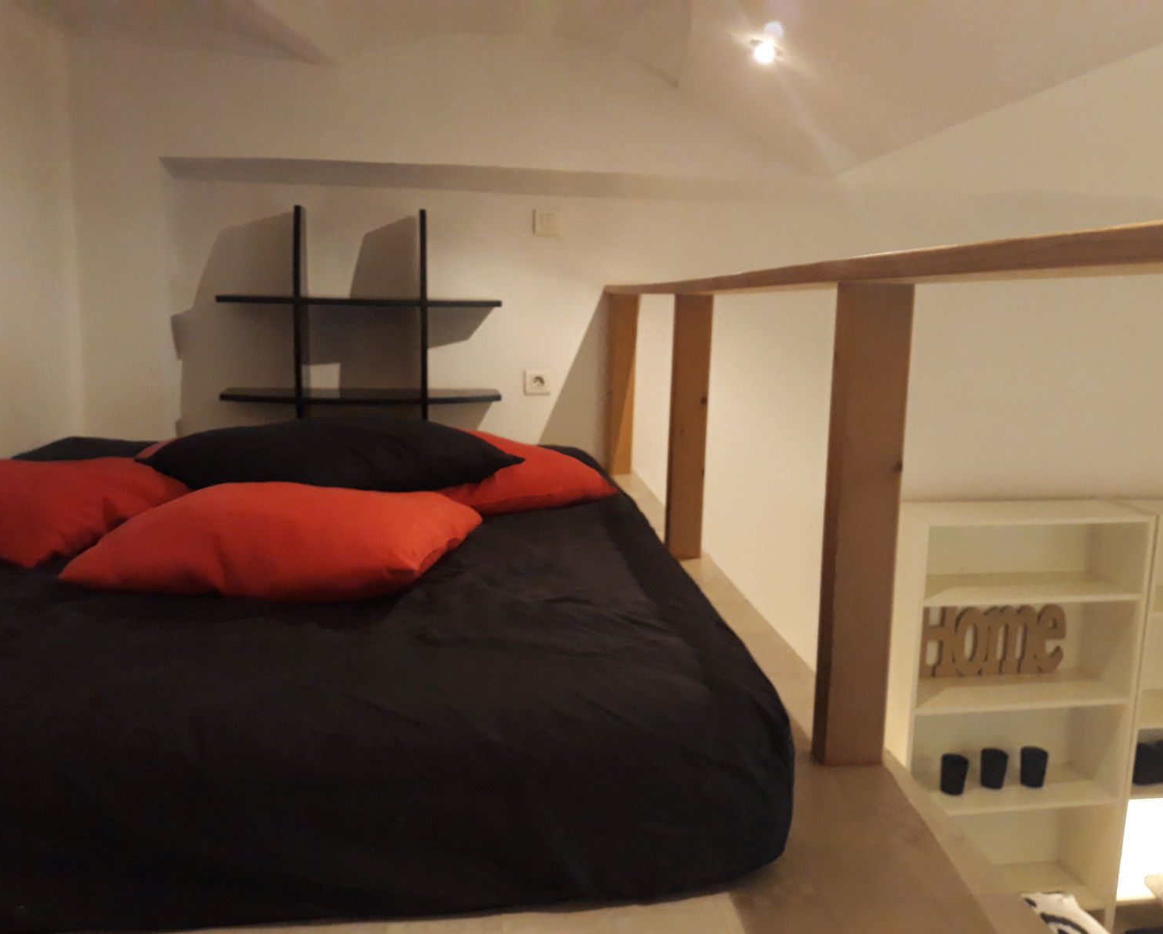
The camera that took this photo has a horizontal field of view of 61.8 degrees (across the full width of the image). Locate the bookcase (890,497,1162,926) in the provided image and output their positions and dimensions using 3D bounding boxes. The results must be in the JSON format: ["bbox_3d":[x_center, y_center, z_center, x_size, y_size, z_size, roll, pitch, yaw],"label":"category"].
[{"bbox_3d":[1.427,1.136,3.390,0.800,2.020,0.280,0,9,-8],"label":"bookcase"}]

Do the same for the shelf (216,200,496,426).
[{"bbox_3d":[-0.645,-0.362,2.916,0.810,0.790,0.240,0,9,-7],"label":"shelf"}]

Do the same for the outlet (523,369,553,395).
[{"bbox_3d":[-0.138,-0.269,3.090,0.082,0.082,0.015,0,9,-7],"label":"outlet"}]

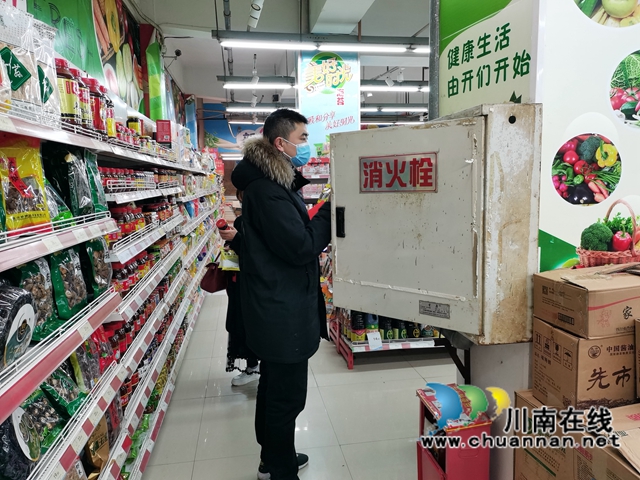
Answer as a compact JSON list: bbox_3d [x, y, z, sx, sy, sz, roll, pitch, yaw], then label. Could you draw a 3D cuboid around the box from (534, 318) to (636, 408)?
[{"bbox_3d":[0.847,0.407,1.536,0.235,0.268,0.203,-3,7,-13],"label":"box"}]

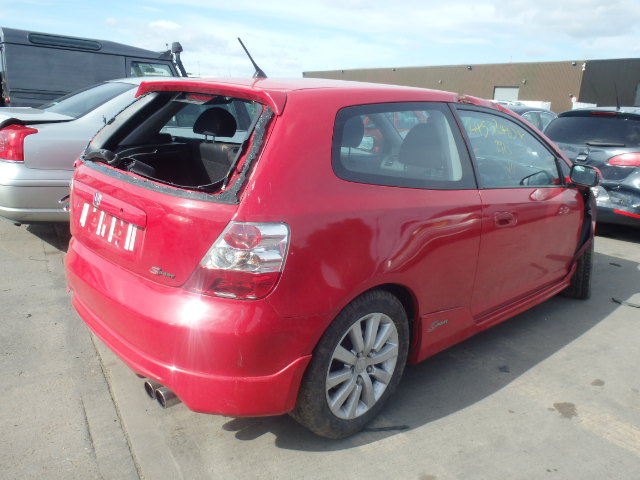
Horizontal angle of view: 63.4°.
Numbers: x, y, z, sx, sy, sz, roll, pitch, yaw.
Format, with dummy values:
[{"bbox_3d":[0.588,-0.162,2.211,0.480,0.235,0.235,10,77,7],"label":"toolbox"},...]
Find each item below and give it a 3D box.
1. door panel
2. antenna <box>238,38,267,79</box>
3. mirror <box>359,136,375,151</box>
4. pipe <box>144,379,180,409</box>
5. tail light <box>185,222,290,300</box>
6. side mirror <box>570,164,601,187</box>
[{"bbox_3d":[1.151,-0.197,2.915,1.380,1.030,0.220,-11,21,-42],"label":"door panel"},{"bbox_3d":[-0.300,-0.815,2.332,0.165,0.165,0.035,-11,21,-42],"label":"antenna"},{"bbox_3d":[0.389,-0.794,4.283,0.120,0.135,0.190,-11,21,-42],"label":"mirror"},{"bbox_3d":[-0.559,0.558,1.932,0.130,0.082,0.172,-11,21,-42],"label":"pipe"},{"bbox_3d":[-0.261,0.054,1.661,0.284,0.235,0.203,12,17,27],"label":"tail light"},{"bbox_3d":[1.586,-0.385,3.068,0.120,0.135,0.190,-11,21,-42],"label":"side mirror"}]

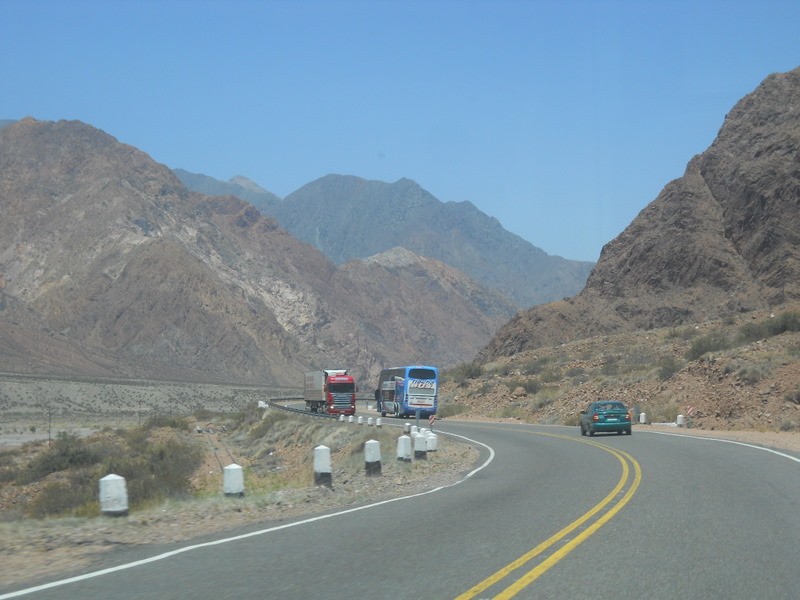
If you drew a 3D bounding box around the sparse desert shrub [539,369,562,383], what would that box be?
[{"bbox_3d":[9.997,5.015,109.000,1.546,0.902,1.469,0,-3,0],"label":"sparse desert shrub"}]

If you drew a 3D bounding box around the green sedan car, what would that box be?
[{"bbox_3d":[8.277,4.757,65.986,1.680,1.400,4.240,-2,-3,-2],"label":"green sedan car"}]

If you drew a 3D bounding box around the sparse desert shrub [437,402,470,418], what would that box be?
[{"bbox_3d":[4.141,8.552,127.000,2.553,1.201,2.425,0,-3,0],"label":"sparse desert shrub"}]

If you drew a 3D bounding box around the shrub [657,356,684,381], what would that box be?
[{"bbox_3d":[15.001,3.799,91.000,1.506,1.291,1.431,0,-3,0],"label":"shrub"}]

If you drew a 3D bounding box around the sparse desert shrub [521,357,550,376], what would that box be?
[{"bbox_3d":[9.661,4.742,117.000,2.075,1.383,1.971,0,-3,0],"label":"sparse desert shrub"}]

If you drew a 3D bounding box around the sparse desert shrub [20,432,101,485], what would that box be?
[{"bbox_3d":[-13.655,6.375,66.000,3.121,2.029,2.965,0,-3,0],"label":"sparse desert shrub"}]

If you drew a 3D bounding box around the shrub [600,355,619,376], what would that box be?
[{"bbox_3d":[13.150,4.111,103.000,1.096,1.340,1.206,0,-3,0],"label":"shrub"}]

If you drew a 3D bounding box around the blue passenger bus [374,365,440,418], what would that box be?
[{"bbox_3d":[0.514,7.519,132.975,2.580,4.050,13.500,1,-4,-10],"label":"blue passenger bus"}]

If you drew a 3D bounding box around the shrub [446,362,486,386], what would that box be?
[{"bbox_3d":[5.429,6.175,136.000,3.055,1.929,2.902,0,-3,0],"label":"shrub"}]

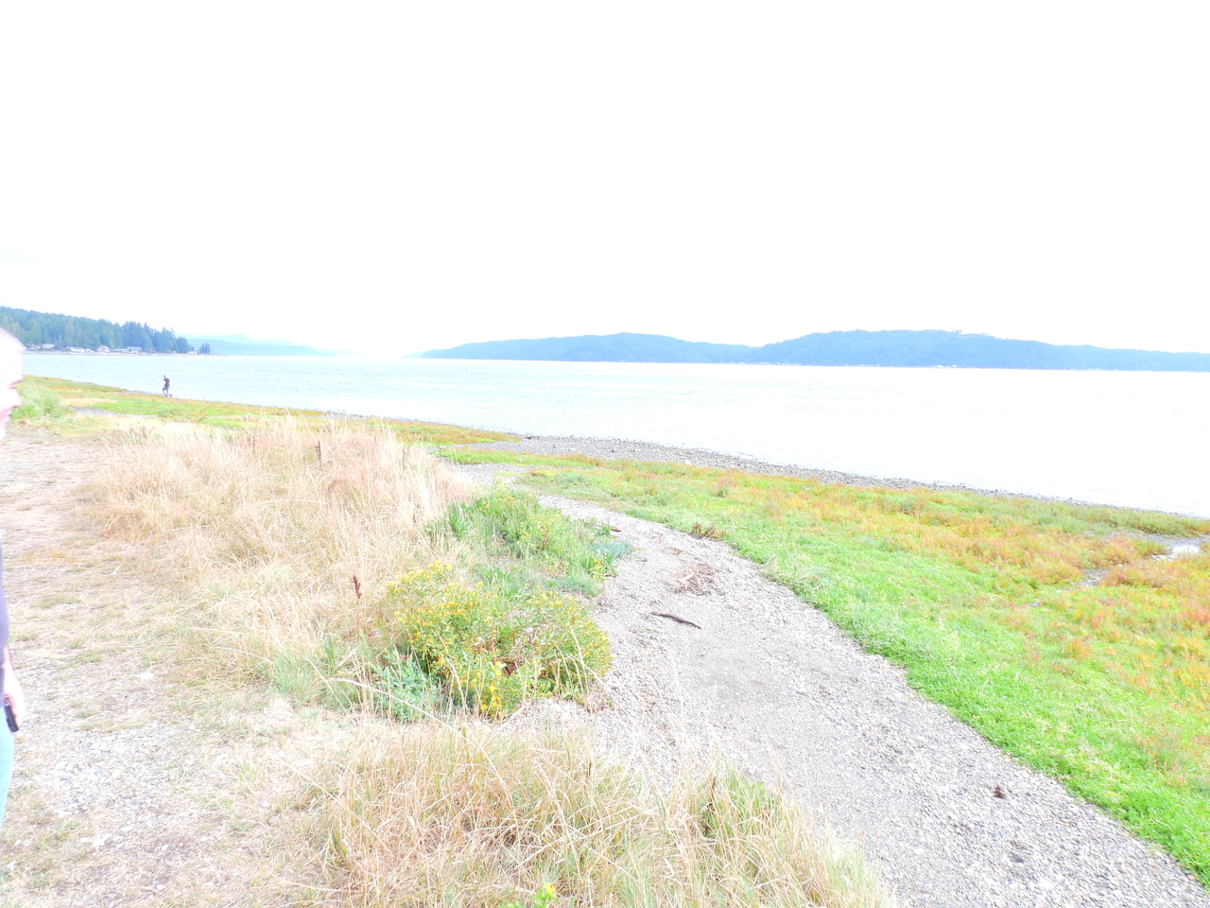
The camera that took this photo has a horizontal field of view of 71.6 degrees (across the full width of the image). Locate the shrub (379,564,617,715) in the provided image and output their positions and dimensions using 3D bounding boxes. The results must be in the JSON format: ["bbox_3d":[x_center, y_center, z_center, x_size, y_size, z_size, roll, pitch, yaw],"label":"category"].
[{"bbox_3d":[-0.617,1.005,4.862,1.250,0.550,1.050,1,6,0],"label":"shrub"}]

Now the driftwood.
[{"bbox_3d":[0.543,1.258,6.380,0.421,0.050,0.070,5,8,34],"label":"driftwood"}]

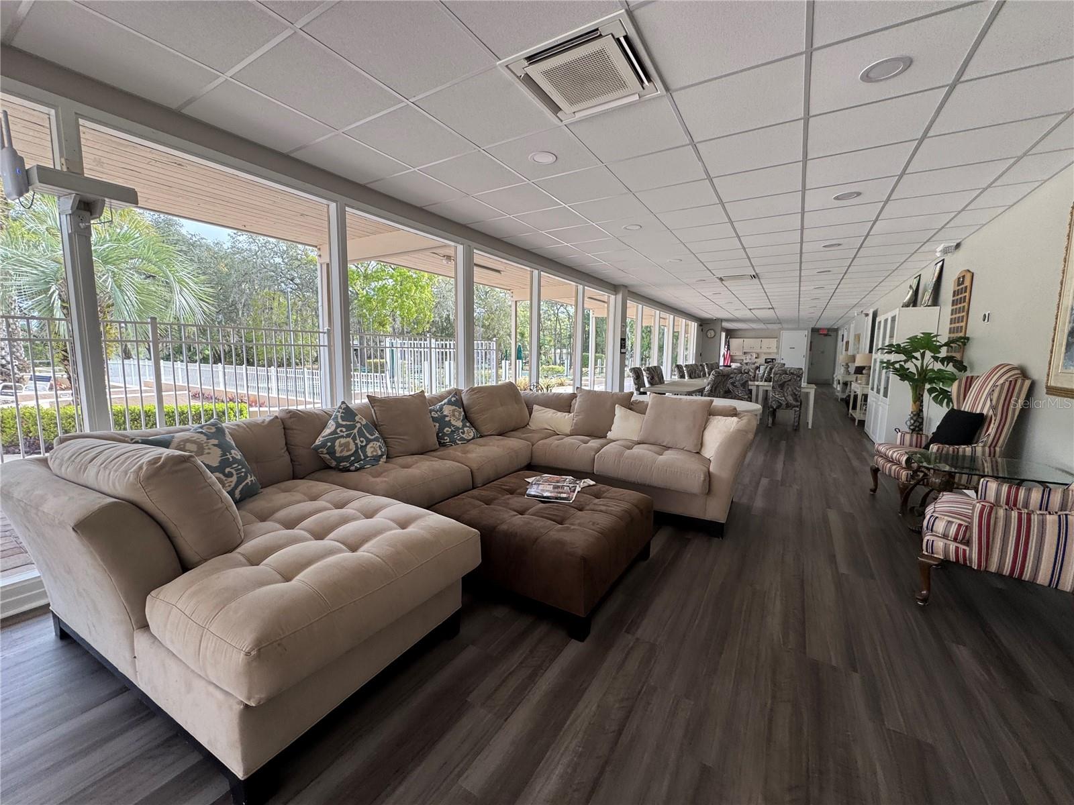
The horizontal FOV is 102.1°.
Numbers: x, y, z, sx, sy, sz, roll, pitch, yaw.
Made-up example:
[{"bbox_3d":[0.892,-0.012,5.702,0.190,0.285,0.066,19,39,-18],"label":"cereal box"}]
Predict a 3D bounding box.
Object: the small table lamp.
[{"bbox_3d":[6.516,-0.666,8.558,0.420,0.595,0.420,5,7,30],"label":"small table lamp"}]

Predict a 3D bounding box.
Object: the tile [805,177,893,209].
[{"bbox_3d":[2.560,-1.713,3.584,0.603,0.024,0.606,4,7,31],"label":"tile"}]

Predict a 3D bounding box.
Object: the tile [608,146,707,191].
[{"bbox_3d":[0.887,-1.690,3.166,0.601,0.025,0.600,5,7,30],"label":"tile"}]

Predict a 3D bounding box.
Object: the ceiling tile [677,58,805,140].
[{"bbox_3d":[1.101,-1.604,2.340,0.595,0.020,0.595,4,7,31],"label":"ceiling tile"}]

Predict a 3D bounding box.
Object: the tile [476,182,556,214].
[{"bbox_3d":[-0.150,-1.774,3.802,0.595,0.020,0.595,4,7,31],"label":"tile"}]

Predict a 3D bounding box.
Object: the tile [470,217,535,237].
[{"bbox_3d":[-0.363,-1.867,4.608,0.570,0.025,0.600,5,7,30],"label":"tile"}]

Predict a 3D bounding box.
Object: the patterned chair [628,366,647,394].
[{"bbox_3d":[1.930,-0.033,7.402,0.630,1.070,0.470,4,7,29],"label":"patterned chair"}]

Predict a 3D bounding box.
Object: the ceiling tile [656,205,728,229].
[{"bbox_3d":[1.519,-1.788,4.202,0.603,0.024,0.606,4,7,31],"label":"ceiling tile"}]

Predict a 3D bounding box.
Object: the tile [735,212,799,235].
[{"bbox_3d":[2.346,-1.810,4.420,0.601,0.025,0.600,5,7,30],"label":"tile"}]

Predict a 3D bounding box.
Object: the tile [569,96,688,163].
[{"bbox_3d":[0.578,-1.642,2.651,0.595,0.020,0.595,4,7,31],"label":"tile"}]

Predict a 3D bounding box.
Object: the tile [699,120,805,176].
[{"bbox_3d":[1.411,-1.649,2.857,0.601,0.025,0.600,5,7,30],"label":"tile"}]

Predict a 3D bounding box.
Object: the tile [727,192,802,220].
[{"bbox_3d":[2.056,-1.767,3.925,0.595,0.020,0.595,4,7,31],"label":"tile"}]

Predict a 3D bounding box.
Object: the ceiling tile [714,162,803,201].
[{"bbox_3d":[1.723,-1.698,3.367,0.603,0.024,0.606,4,7,31],"label":"ceiling tile"}]

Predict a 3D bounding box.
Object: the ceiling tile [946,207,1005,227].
[{"bbox_3d":[4.109,-1.750,4.086,0.314,0.025,0.600,5,7,30],"label":"ceiling tile"}]

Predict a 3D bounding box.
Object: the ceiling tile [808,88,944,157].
[{"bbox_3d":[1.927,-1.607,2.532,0.603,0.024,0.606,4,7,31],"label":"ceiling tile"}]

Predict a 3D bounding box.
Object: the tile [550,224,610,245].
[{"bbox_3d":[0.486,-1.883,4.859,0.595,0.020,0.595,4,7,31],"label":"tile"}]

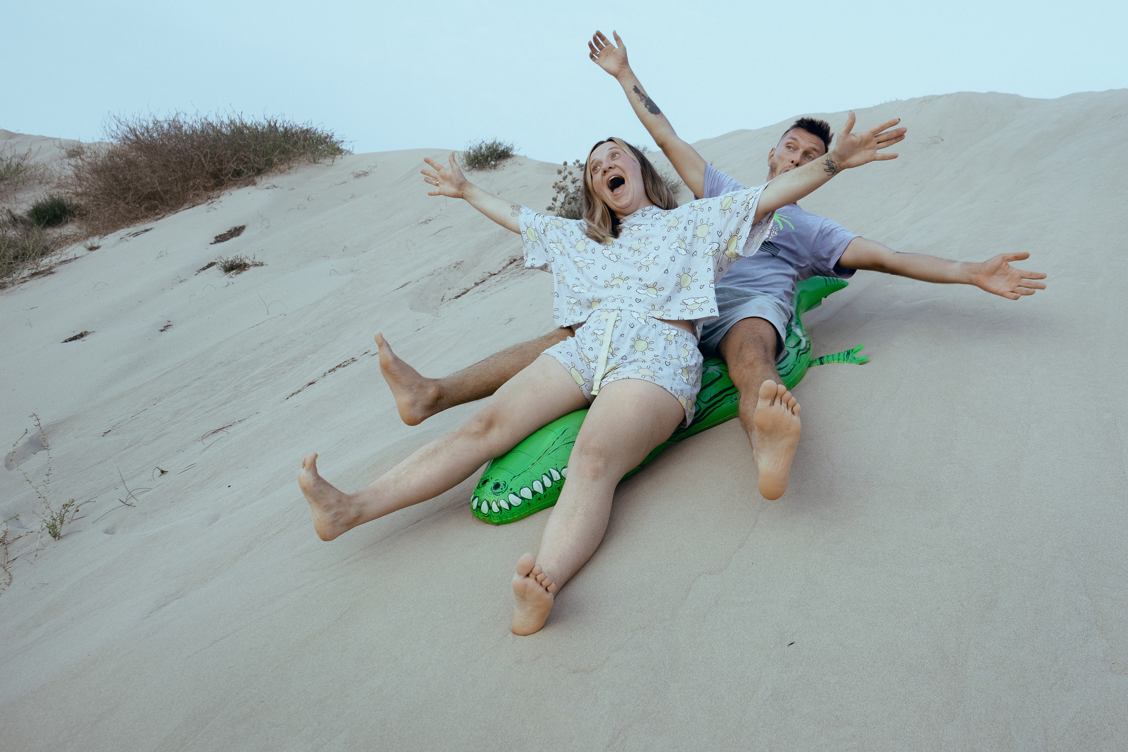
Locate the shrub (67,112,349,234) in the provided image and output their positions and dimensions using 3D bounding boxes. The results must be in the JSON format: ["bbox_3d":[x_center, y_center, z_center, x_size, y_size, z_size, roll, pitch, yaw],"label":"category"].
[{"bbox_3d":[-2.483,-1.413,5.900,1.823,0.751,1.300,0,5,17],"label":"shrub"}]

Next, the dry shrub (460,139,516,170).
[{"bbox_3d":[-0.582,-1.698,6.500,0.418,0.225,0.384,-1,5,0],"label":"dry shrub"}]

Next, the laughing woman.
[{"bbox_3d":[0.142,-0.051,2.075,1.254,1.227,0.919,0,-3,27],"label":"laughing woman"}]

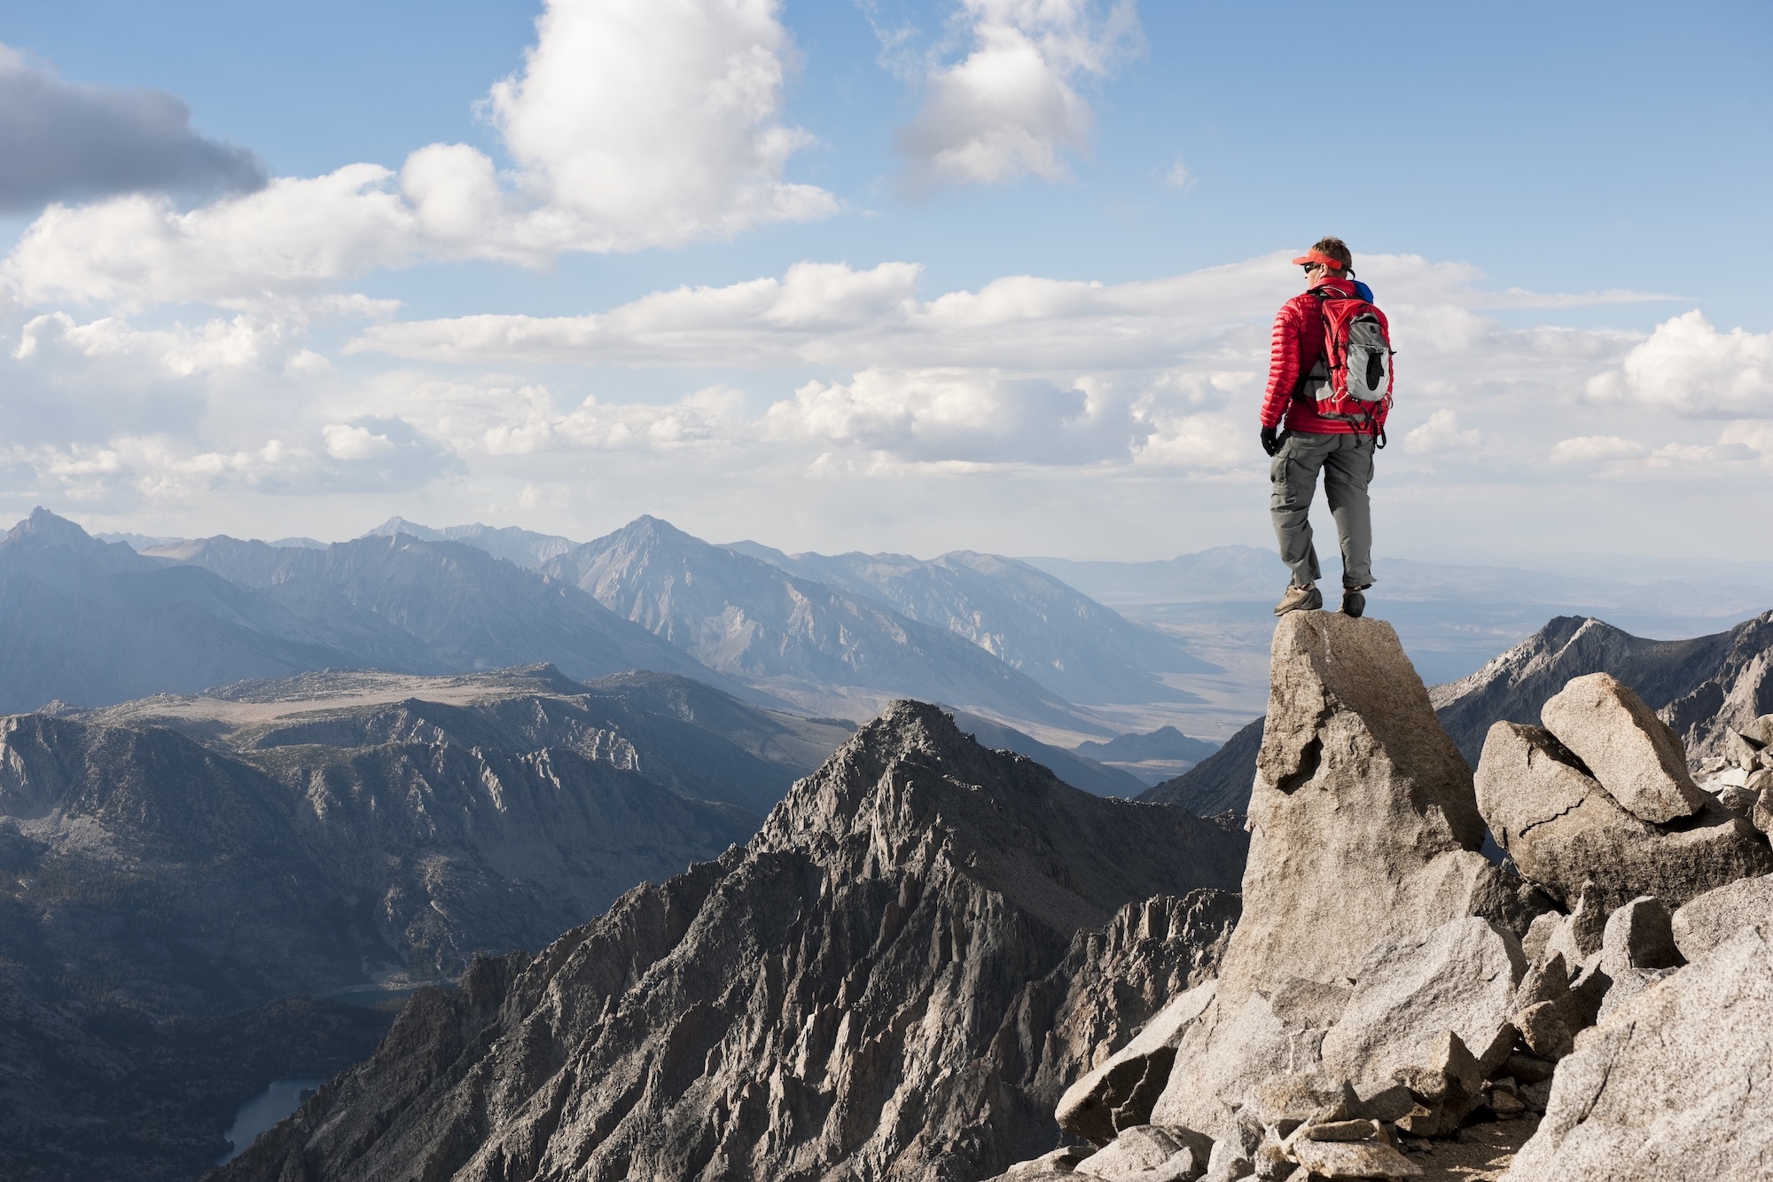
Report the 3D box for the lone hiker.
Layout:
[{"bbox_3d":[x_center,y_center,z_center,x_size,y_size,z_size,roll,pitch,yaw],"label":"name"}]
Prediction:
[{"bbox_3d":[2.066,-0.767,13.400,0.600,1.790,0.540,-1,2,-27],"label":"lone hiker"}]

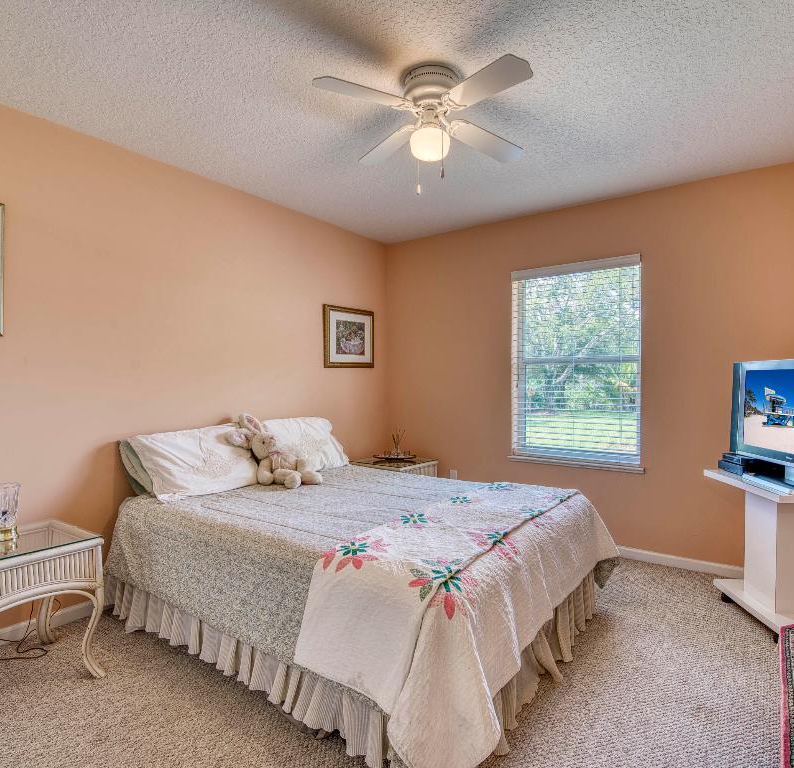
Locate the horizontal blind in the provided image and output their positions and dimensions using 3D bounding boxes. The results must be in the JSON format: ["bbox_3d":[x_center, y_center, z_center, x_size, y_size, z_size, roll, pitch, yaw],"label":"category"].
[{"bbox_3d":[1.266,-0.157,3.468,0.920,1.420,0.100,0,0,37],"label":"horizontal blind"}]

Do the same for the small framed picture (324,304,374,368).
[{"bbox_3d":[-0.392,-0.380,4.020,0.030,0.500,0.600,0,0,37],"label":"small framed picture"}]

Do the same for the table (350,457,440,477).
[{"bbox_3d":[-0.031,0.889,3.759,0.500,0.566,0.500,0,0,37],"label":"table"}]

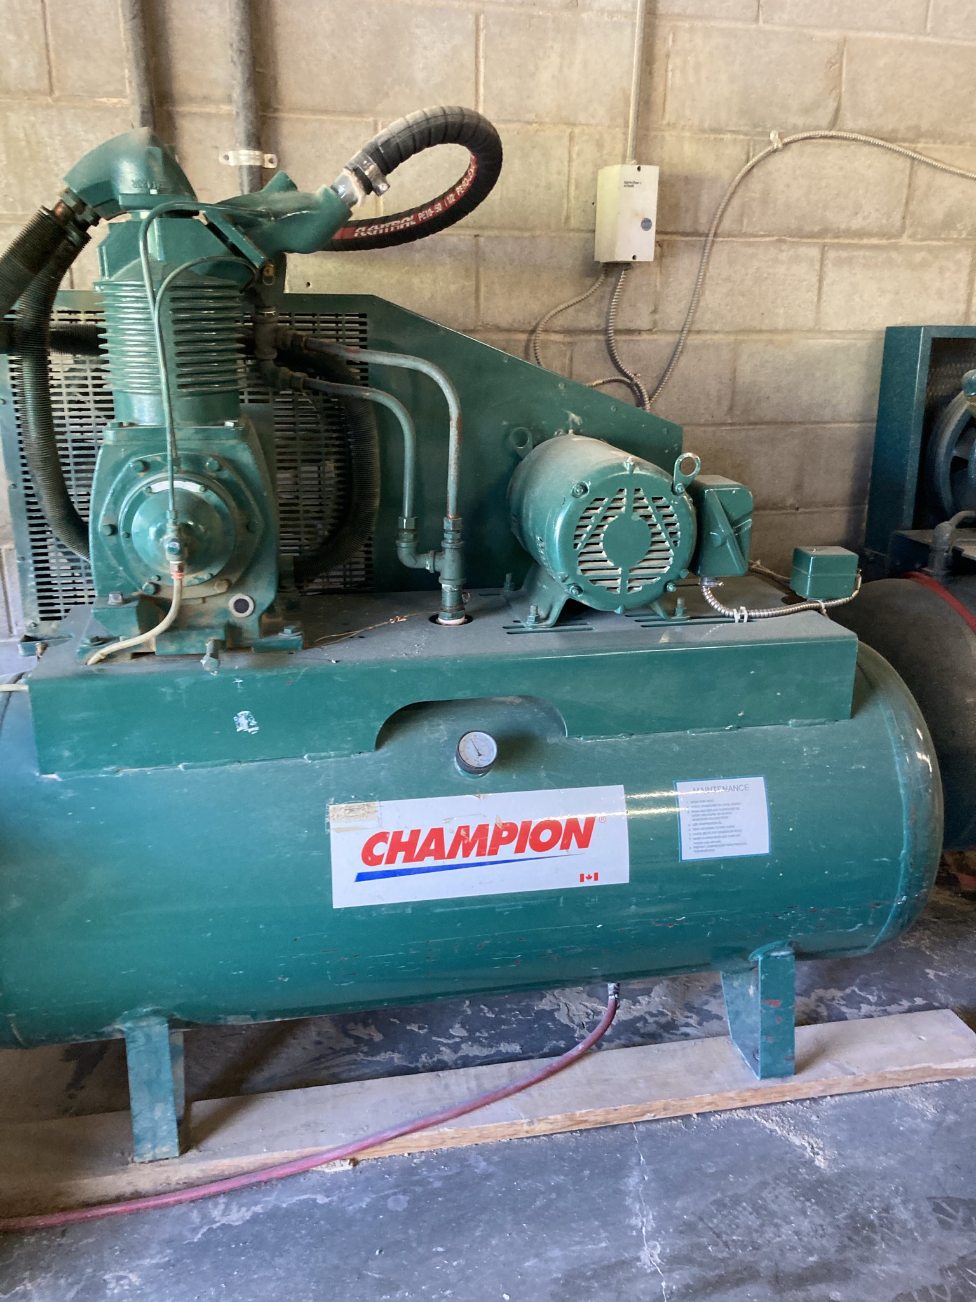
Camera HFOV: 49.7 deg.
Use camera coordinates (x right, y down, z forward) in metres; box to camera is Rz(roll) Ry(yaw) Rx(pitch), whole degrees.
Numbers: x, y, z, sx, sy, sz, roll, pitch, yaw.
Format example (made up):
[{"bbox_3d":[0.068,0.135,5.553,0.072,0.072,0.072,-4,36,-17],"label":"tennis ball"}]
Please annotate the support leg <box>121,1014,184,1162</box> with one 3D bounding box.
[{"bbox_3d":[-0.528,0.629,1.674,0.068,0.268,0.190,-3,16,-10],"label":"support leg"}]

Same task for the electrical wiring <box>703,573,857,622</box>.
[{"bbox_3d":[0.493,-0.101,1.755,0.285,0.075,0.090,-3,16,-10],"label":"electrical wiring"}]

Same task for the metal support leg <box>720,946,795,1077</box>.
[{"bbox_3d":[0.480,0.577,1.853,0.066,0.268,0.190,-3,16,-10],"label":"metal support leg"}]

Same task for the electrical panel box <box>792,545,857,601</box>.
[{"bbox_3d":[0.581,-0.138,1.819,0.079,0.068,0.082,-1,16,-4],"label":"electrical panel box"}]

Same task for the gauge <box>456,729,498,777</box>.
[{"bbox_3d":[-0.021,0.150,1.525,0.056,0.056,0.050,-3,-23,-10],"label":"gauge"}]

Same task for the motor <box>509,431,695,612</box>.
[{"bbox_3d":[0.191,-0.209,1.750,0.245,0.250,0.290,-3,16,-10],"label":"motor"}]

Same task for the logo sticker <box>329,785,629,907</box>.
[{"bbox_3d":[-0.007,0.283,1.530,0.438,0.149,0.010,-3,0,-10],"label":"logo sticker"}]

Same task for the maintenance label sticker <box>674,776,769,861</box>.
[{"bbox_3d":[0.357,0.254,1.594,0.147,0.124,0.007,-3,-2,-10],"label":"maintenance label sticker"}]

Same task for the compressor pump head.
[{"bbox_3d":[-0.320,-0.392,1.561,0.690,0.750,0.380,-3,16,-10],"label":"compressor pump head"}]

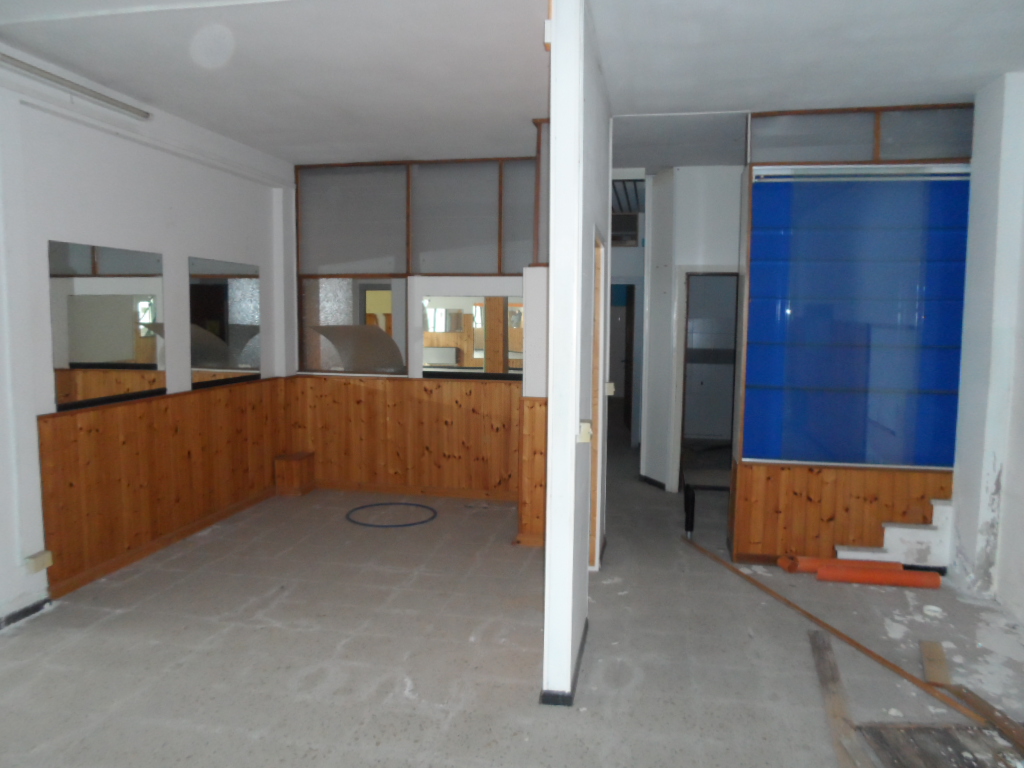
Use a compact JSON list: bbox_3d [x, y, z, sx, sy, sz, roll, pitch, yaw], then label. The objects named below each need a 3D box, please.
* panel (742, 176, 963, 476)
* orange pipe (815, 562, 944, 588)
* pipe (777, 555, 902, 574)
[{"bbox_3d":[2.244,-0.403,4.885,1.319,1.878,0.050,2,5,11],"label":"panel"},{"bbox_3d":[2.345,1.237,4.735,0.715,0.100,0.100,1,5,8],"label":"orange pipe"},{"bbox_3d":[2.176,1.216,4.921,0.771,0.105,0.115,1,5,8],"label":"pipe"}]

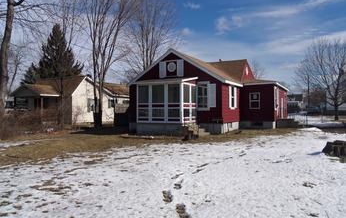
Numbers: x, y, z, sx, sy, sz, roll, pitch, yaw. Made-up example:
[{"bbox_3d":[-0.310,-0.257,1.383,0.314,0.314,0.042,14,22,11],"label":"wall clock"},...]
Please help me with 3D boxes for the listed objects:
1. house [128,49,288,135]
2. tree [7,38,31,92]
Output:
[{"bbox_3d":[3.600,-1.250,23.600,10.100,5.700,15.600,0,0,27],"label":"house"},{"bbox_3d":[-22.000,-4.300,40.000,4.000,11.800,4.000,0,0,0],"label":"tree"}]

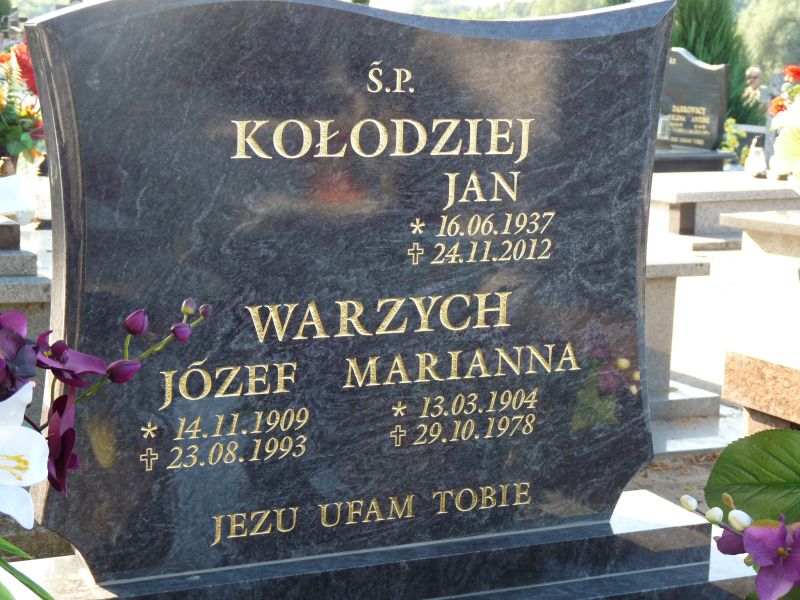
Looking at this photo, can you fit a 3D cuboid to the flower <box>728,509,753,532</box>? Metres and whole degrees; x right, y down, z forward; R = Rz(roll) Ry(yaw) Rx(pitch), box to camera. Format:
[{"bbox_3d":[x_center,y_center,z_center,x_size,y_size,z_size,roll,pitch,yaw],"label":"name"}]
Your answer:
[{"bbox_3d":[0.386,0.250,2.120,0.027,0.026,0.026,5,10,21],"label":"flower"}]

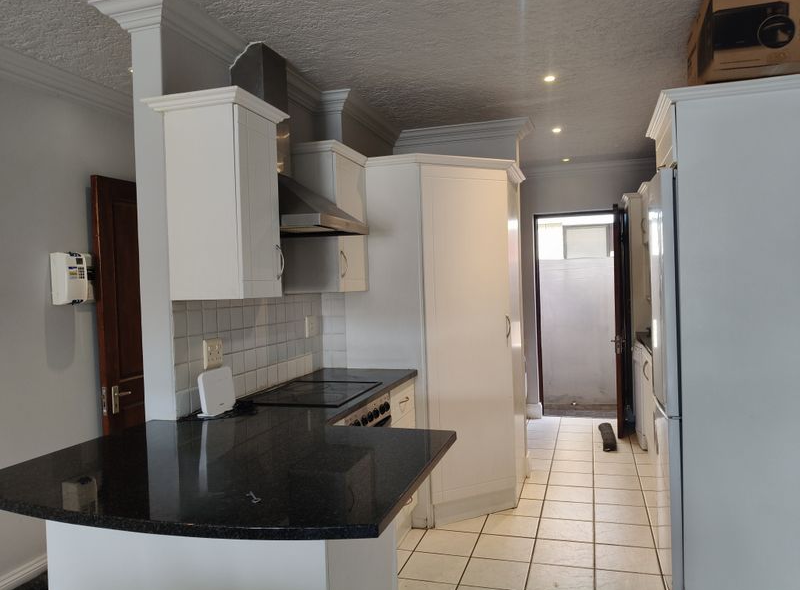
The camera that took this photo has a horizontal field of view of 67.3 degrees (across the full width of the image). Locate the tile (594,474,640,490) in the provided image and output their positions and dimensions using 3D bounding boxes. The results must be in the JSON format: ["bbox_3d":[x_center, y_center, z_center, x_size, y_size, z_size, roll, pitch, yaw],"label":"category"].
[{"bbox_3d":[1.504,1.303,4.168,0.298,0.010,0.298,-2,0,18],"label":"tile"}]

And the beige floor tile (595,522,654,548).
[{"bbox_3d":[1.228,1.321,3.299,0.298,0.010,0.298,-2,0,18],"label":"beige floor tile"}]

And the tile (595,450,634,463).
[{"bbox_3d":[1.665,1.270,4.678,0.297,0.010,0.297,-2,1,18],"label":"tile"}]

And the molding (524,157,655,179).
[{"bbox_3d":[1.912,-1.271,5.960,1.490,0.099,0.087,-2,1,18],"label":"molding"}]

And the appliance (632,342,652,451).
[{"bbox_3d":[2.305,0.811,5.019,0.587,0.852,0.602,-2,1,18],"label":"appliance"}]

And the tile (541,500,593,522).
[{"bbox_3d":[1.030,1.325,3.681,0.298,0.010,0.298,-2,0,18],"label":"tile"}]

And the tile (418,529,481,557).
[{"bbox_3d":[0.269,1.351,3.279,0.299,0.010,0.295,-2,1,18],"label":"tile"}]

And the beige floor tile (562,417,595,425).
[{"bbox_3d":[1.749,1.260,5.943,0.299,0.010,0.295,-2,1,18],"label":"beige floor tile"}]

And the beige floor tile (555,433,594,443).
[{"bbox_3d":[1.568,1.275,5.373,0.299,0.010,0.295,-2,1,18],"label":"beige floor tile"}]

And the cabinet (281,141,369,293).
[{"bbox_3d":[-0.397,-0.398,3.326,0.331,0.772,0.476,-2,1,18],"label":"cabinet"}]

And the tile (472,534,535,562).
[{"bbox_3d":[0.557,1.347,3.194,0.298,0.010,0.298,-2,0,18],"label":"tile"}]

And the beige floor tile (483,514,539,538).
[{"bbox_3d":[0.642,1.324,3.449,0.297,0.010,0.297,-2,1,18],"label":"beige floor tile"}]

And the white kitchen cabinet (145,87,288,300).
[{"bbox_3d":[-0.696,-0.365,2.393,0.383,0.764,0.376,-2,0,16],"label":"white kitchen cabinet"}]

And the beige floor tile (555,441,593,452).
[{"bbox_3d":[1.490,1.296,5.130,0.298,0.010,0.298,-2,0,18],"label":"beige floor tile"}]

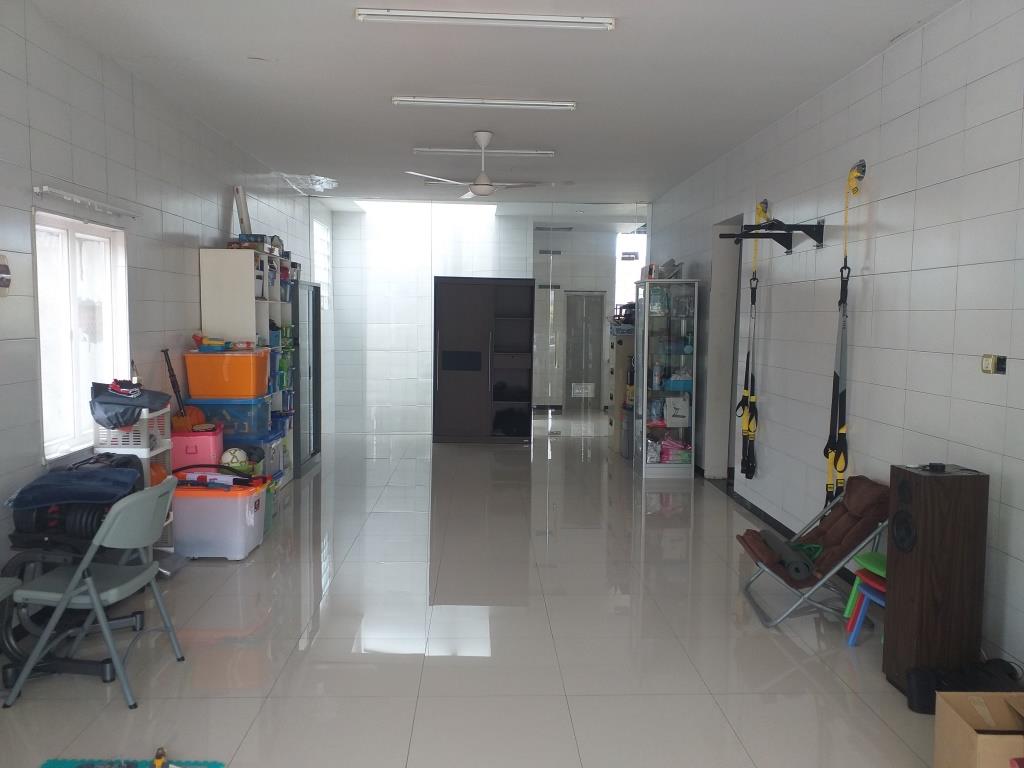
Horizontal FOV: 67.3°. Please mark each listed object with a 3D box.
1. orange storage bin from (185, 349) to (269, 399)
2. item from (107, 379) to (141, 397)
[{"bbox_3d":[-2.074,-0.084,5.677,0.514,0.328,0.383,1,5,-2],"label":"orange storage bin"},{"bbox_3d":[-2.203,0.024,4.370,0.181,0.094,0.140,1,5,-2],"label":"item"}]

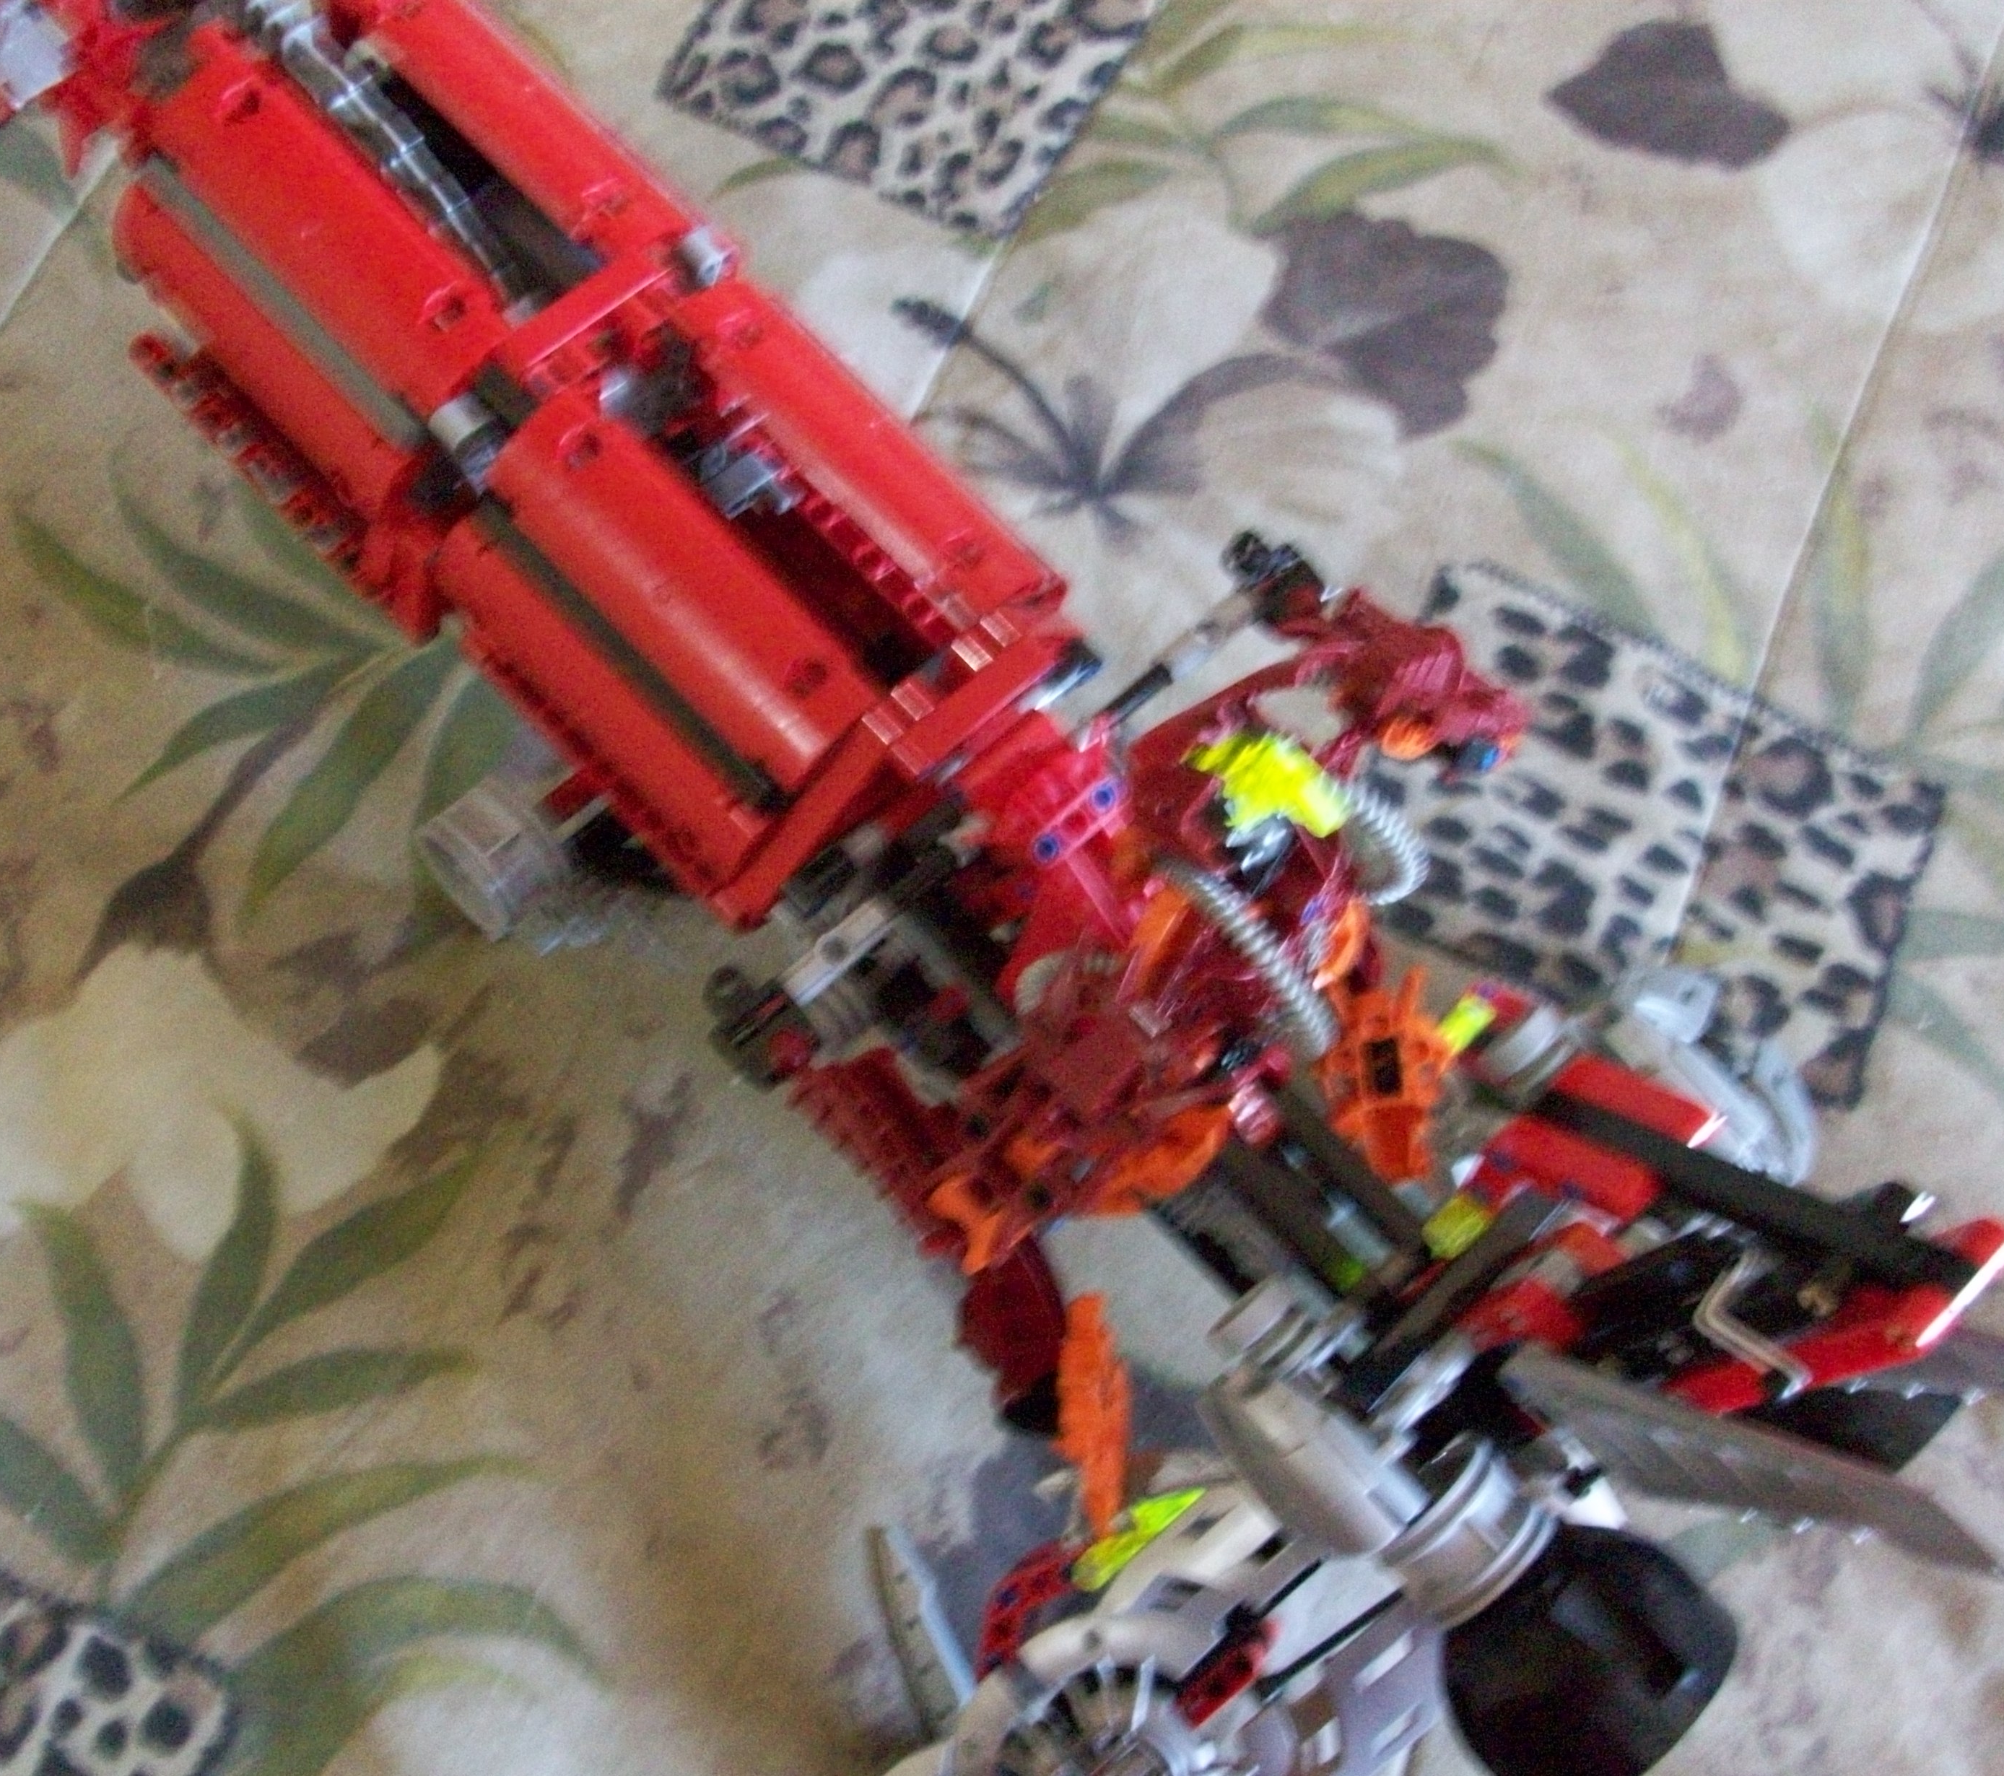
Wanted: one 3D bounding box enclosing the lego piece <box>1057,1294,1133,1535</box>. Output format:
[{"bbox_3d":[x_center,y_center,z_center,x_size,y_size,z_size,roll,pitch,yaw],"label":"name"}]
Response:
[{"bbox_3d":[0.018,0.104,0.458,0.015,0.022,0.047,-1,72,0],"label":"lego piece"}]

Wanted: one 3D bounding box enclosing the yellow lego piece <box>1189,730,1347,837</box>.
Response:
[{"bbox_3d":[0.053,-0.021,0.462,0.031,0.016,0.017,22,74,8],"label":"yellow lego piece"}]

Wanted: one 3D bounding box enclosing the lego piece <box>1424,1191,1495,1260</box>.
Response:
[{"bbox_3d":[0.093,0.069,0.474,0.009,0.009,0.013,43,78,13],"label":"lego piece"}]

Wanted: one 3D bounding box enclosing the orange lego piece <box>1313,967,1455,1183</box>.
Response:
[{"bbox_3d":[0.077,0.038,0.472,0.025,0.016,0.043,0,72,1],"label":"orange lego piece"}]

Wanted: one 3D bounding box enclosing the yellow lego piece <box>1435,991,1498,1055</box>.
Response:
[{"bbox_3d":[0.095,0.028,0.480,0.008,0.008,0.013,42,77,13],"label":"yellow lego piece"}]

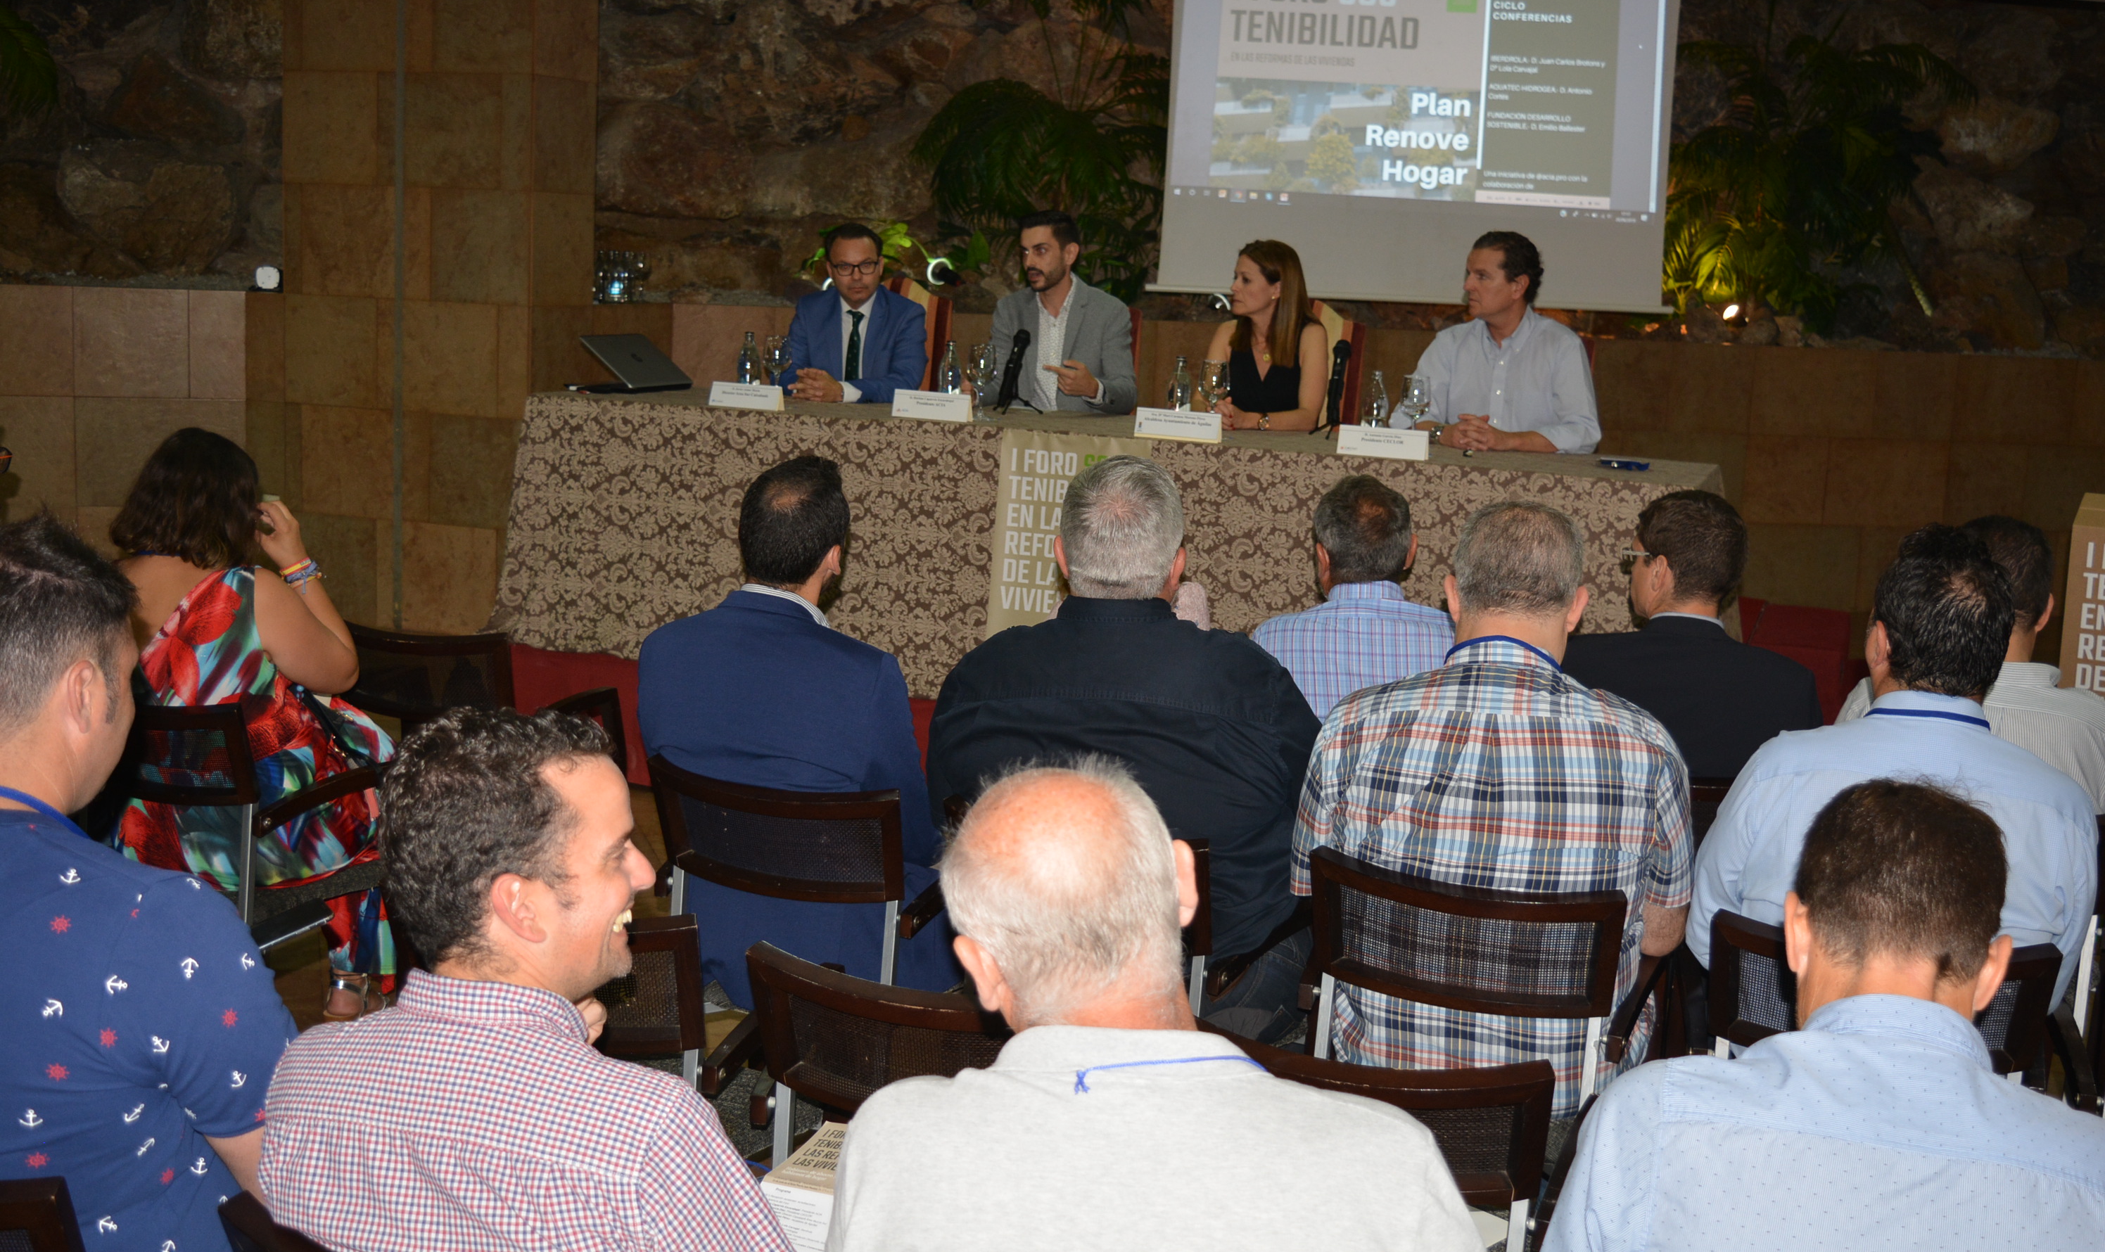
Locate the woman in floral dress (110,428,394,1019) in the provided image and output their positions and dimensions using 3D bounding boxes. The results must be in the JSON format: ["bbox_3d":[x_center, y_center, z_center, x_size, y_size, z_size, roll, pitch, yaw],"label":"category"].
[{"bbox_3d":[-1.432,0.221,4.463,0.540,1.250,0.860,5,9,18],"label":"woman in floral dress"}]

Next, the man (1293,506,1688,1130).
[{"bbox_3d":[0.709,0.443,3.507,0.540,1.280,0.800,6,9,23],"label":"man"}]

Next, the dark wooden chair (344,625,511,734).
[{"bbox_3d":[-1.239,0.353,5.180,0.530,0.815,0.530,6,10,24],"label":"dark wooden chair"}]

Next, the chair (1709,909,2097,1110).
[{"bbox_3d":[1.090,0.746,3.226,0.560,0.800,0.560,5,9,15],"label":"chair"}]

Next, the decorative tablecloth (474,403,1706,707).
[{"bbox_3d":[0.121,-0.181,6.595,3.480,0.750,0.860,7,10,26],"label":"decorative tablecloth"}]

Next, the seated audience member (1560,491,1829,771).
[{"bbox_3d":[1.138,0.368,4.197,0.520,1.260,0.800,5,9,18],"label":"seated audience member"}]

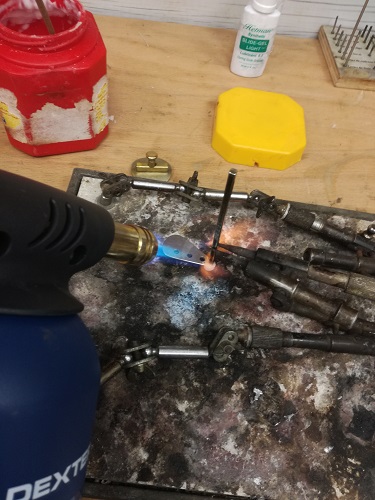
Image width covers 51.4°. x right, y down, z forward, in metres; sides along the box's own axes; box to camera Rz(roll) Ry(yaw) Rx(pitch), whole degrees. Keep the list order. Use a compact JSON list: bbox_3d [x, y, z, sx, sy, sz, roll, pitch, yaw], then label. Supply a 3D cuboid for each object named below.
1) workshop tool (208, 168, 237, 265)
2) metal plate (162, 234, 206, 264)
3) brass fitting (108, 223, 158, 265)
[{"bbox_3d":[0.020,-0.015,0.230,0.004,0.086,0.004,7,55,0],"label":"workshop tool"},{"bbox_3d":[-0.001,-0.001,0.267,0.031,0.001,0.018,16,56,2],"label":"metal plate"},{"bbox_3d":[-0.034,-0.004,0.227,0.030,0.022,0.022,14,51,-29],"label":"brass fitting"}]

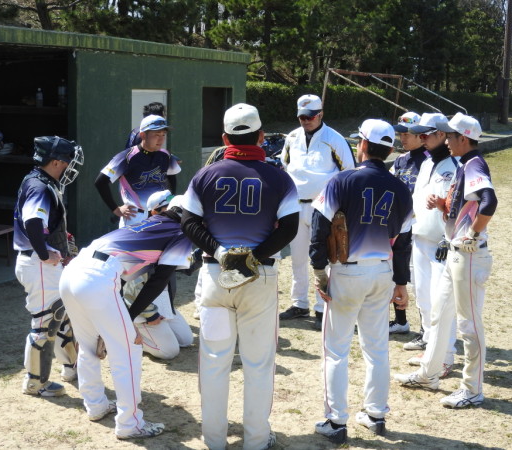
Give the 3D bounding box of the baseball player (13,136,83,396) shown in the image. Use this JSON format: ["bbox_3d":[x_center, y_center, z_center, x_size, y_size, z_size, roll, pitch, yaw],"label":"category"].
[{"bbox_3d":[-1.304,0.228,5.986,0.470,1.600,0.520,-1,8,-14],"label":"baseball player"}]

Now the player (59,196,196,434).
[{"bbox_3d":[-0.757,0.489,5.461,0.820,1.250,0.480,-4,9,-30],"label":"player"}]

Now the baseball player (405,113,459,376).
[{"bbox_3d":[1.263,0.122,6.445,0.430,1.750,0.500,-4,9,-28],"label":"baseball player"}]

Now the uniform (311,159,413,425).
[{"bbox_3d":[0.573,0.366,5.216,0.540,1.420,0.340,-4,9,-28],"label":"uniform"}]

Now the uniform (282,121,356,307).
[{"bbox_3d":[0.473,-0.052,7.646,0.580,1.470,0.380,4,9,22],"label":"uniform"}]

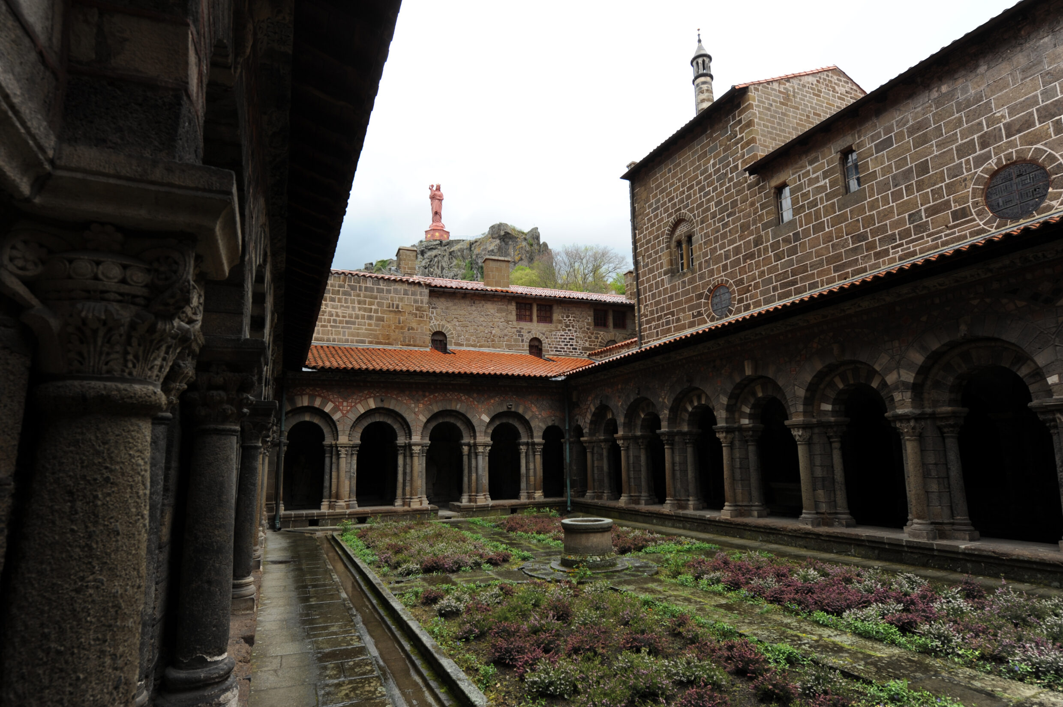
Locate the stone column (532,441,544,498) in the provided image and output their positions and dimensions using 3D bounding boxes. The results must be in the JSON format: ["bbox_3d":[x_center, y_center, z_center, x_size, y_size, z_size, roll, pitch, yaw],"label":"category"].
[{"bbox_3d":[0.257,4.248,20.451,0.367,2.152,0.367,3,-11,-22],"label":"stone column"}]

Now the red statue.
[{"bbox_3d":[-30.374,-45.402,181.065,7.900,20.035,7.900,1,-11,-10],"label":"red statue"}]

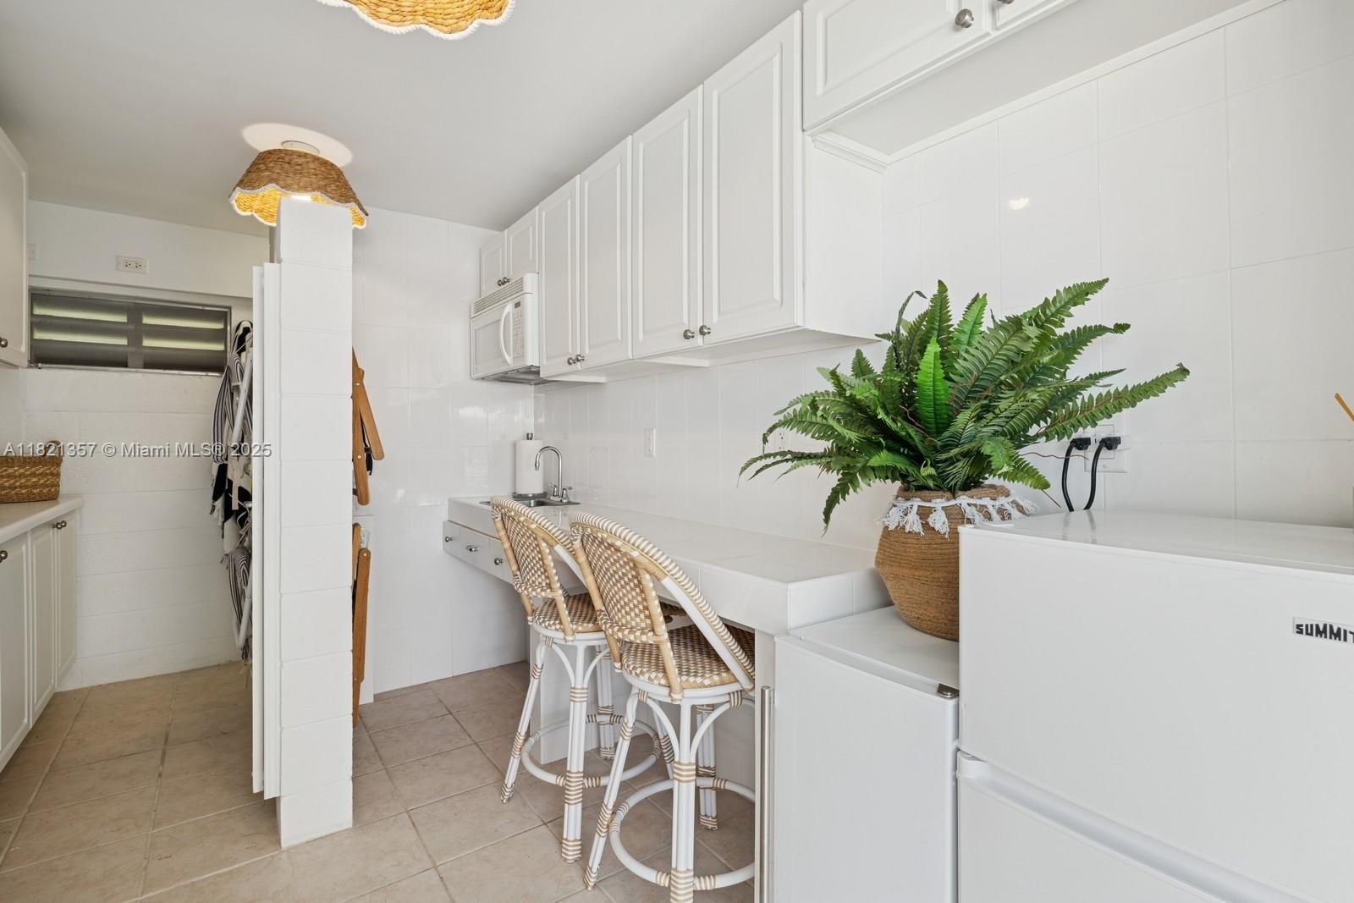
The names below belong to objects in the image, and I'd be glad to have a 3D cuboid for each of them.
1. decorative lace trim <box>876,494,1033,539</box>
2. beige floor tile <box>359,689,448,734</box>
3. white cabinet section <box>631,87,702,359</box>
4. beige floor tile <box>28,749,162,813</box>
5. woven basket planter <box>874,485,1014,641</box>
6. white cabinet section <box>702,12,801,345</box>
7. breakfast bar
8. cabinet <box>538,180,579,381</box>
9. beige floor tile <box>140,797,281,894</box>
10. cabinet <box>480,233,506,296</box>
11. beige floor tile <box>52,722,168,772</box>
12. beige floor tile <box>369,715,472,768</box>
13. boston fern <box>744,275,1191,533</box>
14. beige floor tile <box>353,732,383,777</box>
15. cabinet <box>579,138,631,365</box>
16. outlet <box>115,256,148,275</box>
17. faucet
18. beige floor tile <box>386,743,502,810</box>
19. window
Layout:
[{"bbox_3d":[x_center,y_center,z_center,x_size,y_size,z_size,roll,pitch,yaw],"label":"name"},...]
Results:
[{"bbox_3d":[0.599,0.130,1.292,0.318,0.072,0.318,0,1,-37],"label":"decorative lace trim"},{"bbox_3d":[-1.270,1.203,2.789,0.337,0.012,0.336,0,0,-37],"label":"beige floor tile"},{"bbox_3d":[0.080,-0.696,2.006,0.305,0.765,0.385,0,1,-37],"label":"white cabinet section"},{"bbox_3d":[-2.114,1.209,2.210,0.335,0.010,0.330,0,1,-37],"label":"beige floor tile"},{"bbox_3d":[0.590,0.228,1.284,0.320,0.287,0.320,0,0,-37],"label":"woven basket planter"},{"bbox_3d":[0.314,-0.671,1.661,0.320,0.755,0.373,0,0,-37],"label":"white cabinet section"},{"bbox_3d":[-0.304,0.733,2.336,0.498,0.943,2.430,0,0,-37],"label":"breakfast bar"},{"bbox_3d":[-0.355,-0.688,2.554,0.320,0.753,0.370,0,0,-37],"label":"cabinet"},{"bbox_3d":[-1.424,1.214,1.867,0.335,0.010,0.335,0,1,-37],"label":"beige floor tile"},{"bbox_3d":[-0.826,-0.937,3.183,0.320,0.283,0.375,0,0,-37],"label":"cabinet"},{"bbox_3d":[-2.314,1.205,2.473,0.335,0.010,0.335,0,1,-37],"label":"beige floor tile"},{"bbox_3d":[-1.064,1.206,2.515,0.335,0.010,0.335,0,1,-37],"label":"beige floor tile"},{"bbox_3d":[0.519,-0.100,1.237,0.560,0.500,0.720,0,1,-37],"label":"boston fern"},{"bbox_3d":[-1.338,1.203,2.318,0.337,0.012,0.336,0,0,-37],"label":"beige floor tile"},{"bbox_3d":[-0.126,-0.682,2.253,0.333,0.741,0.366,0,1,-37],"label":"cabinet"},{"bbox_3d":[-2.821,-0.970,3.120,0.124,0.077,0.010,0,1,-37],"label":"outlet"},{"bbox_3d":[-0.625,0.107,2.974,0.170,0.275,0.230,0,1,-37],"label":"faucet"},{"bbox_3d":[-0.867,1.207,2.251,0.337,0.012,0.336,0,0,-37],"label":"beige floor tile"},{"bbox_3d":[-2.832,-0.602,3.159,0.770,0.389,0.080,0,0,-37],"label":"window"}]

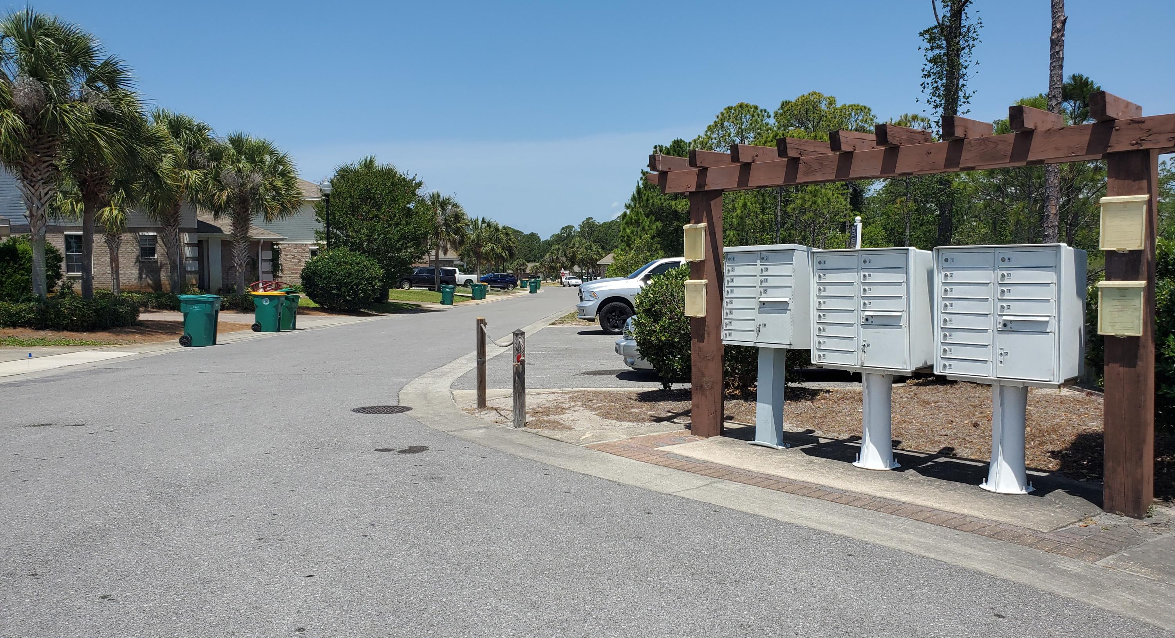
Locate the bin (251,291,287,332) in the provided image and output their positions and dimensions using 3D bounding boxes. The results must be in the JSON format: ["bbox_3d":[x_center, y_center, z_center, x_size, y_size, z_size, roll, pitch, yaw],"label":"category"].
[{"bbox_3d":[-8.951,-0.232,24.765,0.880,1.130,0.720,-1,3,-8],"label":"bin"}]

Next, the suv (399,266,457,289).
[{"bbox_3d":[-13.500,-3.370,73.800,5.200,1.890,2.050,0,3,2],"label":"suv"}]

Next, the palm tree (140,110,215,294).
[{"bbox_3d":[-14.118,-3.896,30.331,2.950,6.700,2.950,-1,3,0],"label":"palm tree"}]

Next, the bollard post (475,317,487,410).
[{"bbox_3d":[-1.167,0.476,9.687,0.110,1.020,0.110,-1,3,0],"label":"bollard post"}]

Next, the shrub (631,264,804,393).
[{"bbox_3d":[1.633,0.094,11.020,2.050,1.560,1.600,-1,3,0],"label":"shrub"}]

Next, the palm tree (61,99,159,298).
[{"bbox_3d":[-14.000,-3.180,25.900,3.100,6.500,3.100,0,3,0],"label":"palm tree"}]

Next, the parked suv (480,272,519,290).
[{"bbox_3d":[-9.200,-3.790,90.000,4.500,1.690,1.850,0,3,2],"label":"parked suv"}]

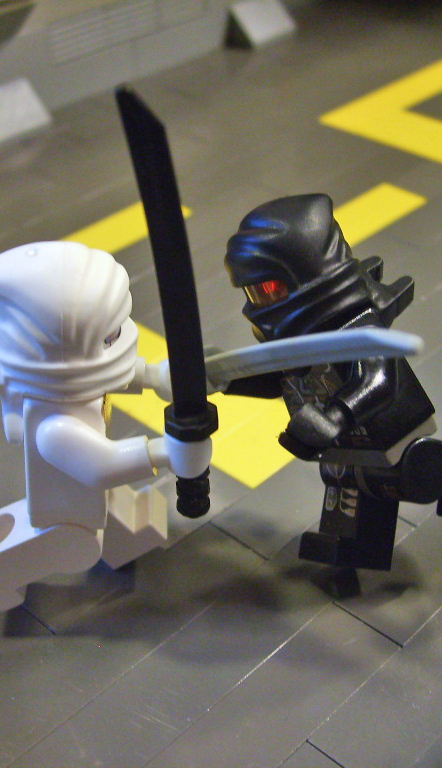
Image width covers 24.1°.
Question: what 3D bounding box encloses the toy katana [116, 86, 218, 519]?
[{"bbox_3d":[-0.004,-0.005,0.091,0.005,0.042,0.005,-9,30,-2],"label":"toy katana"}]

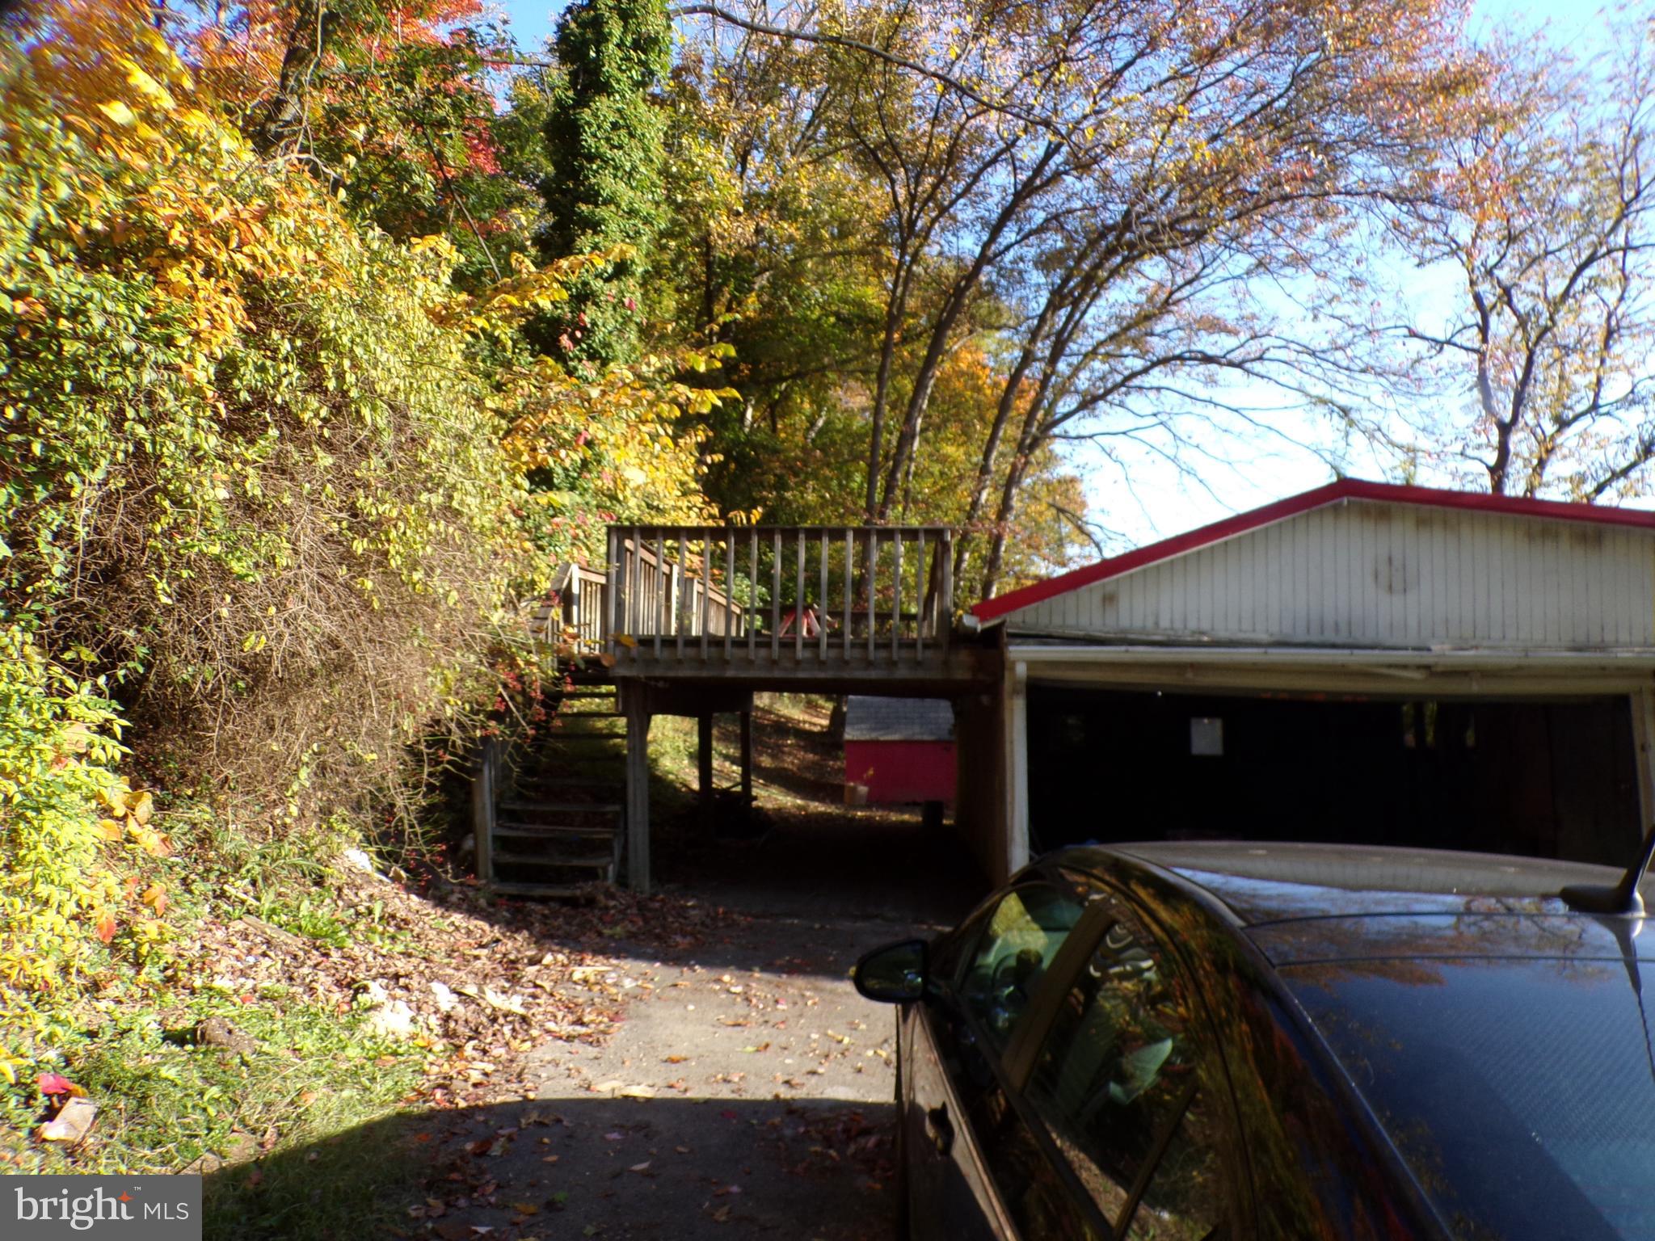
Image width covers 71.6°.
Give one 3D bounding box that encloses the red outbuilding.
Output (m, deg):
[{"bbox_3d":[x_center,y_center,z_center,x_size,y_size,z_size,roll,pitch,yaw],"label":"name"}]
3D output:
[{"bbox_3d":[1.436,2.460,22.531,2.100,2.200,2.400,0,-5,4],"label":"red outbuilding"}]

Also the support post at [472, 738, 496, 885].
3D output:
[{"bbox_3d":[-2.712,1.499,9.050,0.100,1.160,0.100,-2,-5,4],"label":"support post"}]

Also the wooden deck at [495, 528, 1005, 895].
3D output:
[{"bbox_3d":[-0.370,1.061,13.161,4.000,3.130,7.900,0,-5,4],"label":"wooden deck"}]

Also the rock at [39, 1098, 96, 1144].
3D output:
[{"bbox_3d":[-2.648,1.746,4.000,0.130,0.070,0.130,0,-5,4],"label":"rock"}]

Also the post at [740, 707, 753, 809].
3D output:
[{"bbox_3d":[-1.197,2.088,17.000,0.140,1.550,0.140,0,-5,4],"label":"post"}]

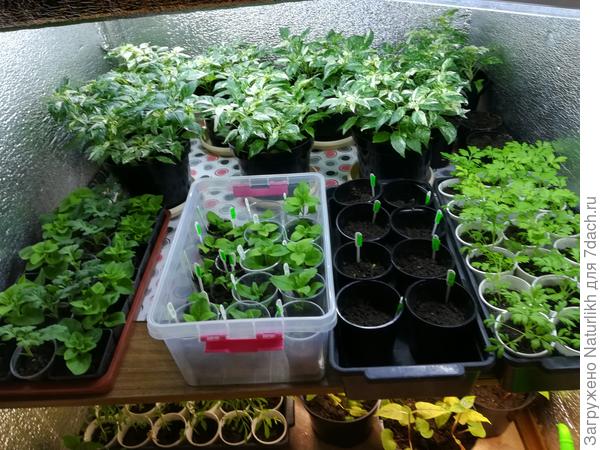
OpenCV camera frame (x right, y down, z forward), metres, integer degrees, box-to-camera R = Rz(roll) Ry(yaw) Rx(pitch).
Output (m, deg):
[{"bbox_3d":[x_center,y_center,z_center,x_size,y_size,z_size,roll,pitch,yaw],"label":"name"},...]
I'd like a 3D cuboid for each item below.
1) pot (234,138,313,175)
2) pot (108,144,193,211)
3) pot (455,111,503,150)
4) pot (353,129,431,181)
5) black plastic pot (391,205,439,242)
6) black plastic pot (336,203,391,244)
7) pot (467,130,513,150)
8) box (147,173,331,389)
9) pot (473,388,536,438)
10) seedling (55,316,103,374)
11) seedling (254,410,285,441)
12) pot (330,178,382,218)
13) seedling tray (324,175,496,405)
[{"bbox_3d":[-0.058,-0.158,1.076,0.184,0.152,0.184,-3,38,3],"label":"pot"},{"bbox_3d":[-0.347,-0.139,1.086,0.184,0.152,0.184,-3,38,3],"label":"pot"},{"bbox_3d":[0.439,-0.210,1.122,0.111,0.105,0.111,-2,37,5],"label":"pot"},{"bbox_3d":[0.217,-0.166,1.054,0.184,0.152,0.184,-3,38,3],"label":"pot"},{"bbox_3d":[0.221,0.032,0.866,0.101,0.094,0.101,-3,38,3],"label":"black plastic pot"},{"bbox_3d":[0.120,0.033,0.847,0.097,0.097,0.097,-2,37,5],"label":"black plastic pot"},{"bbox_3d":[0.432,-0.150,1.050,0.104,0.100,0.104,-2,37,5],"label":"pot"},{"bbox_3d":[-0.076,0.082,0.785,0.259,0.167,0.370,-3,38,3],"label":"box"},{"bbox_3d":[0.441,0.395,1.048,0.177,0.157,0.177,-3,38,3],"label":"pot"},{"bbox_3d":[-0.344,0.187,0.699,0.067,0.058,0.067,-2,37,5],"label":"seedling"},{"bbox_3d":[-0.061,0.399,0.897,0.060,0.065,0.060,-2,37,5],"label":"seedling"},{"bbox_3d":[0.123,-0.032,0.958,0.101,0.094,0.101,-3,38,3],"label":"pot"},{"bbox_3d":[0.161,0.084,0.796,0.213,0.089,0.472,-2,37,5],"label":"seedling tray"}]

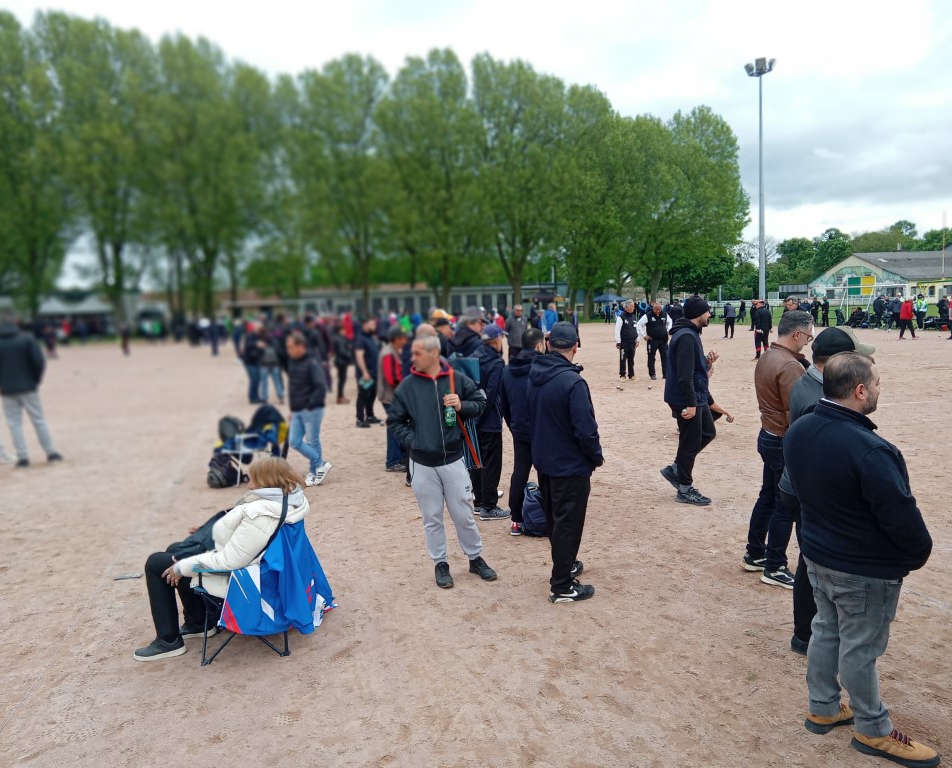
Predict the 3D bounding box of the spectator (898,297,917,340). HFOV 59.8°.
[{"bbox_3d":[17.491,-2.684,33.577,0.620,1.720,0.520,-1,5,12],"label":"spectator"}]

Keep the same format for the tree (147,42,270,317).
[{"bbox_3d":[-19.948,-14.933,62.000,8.500,22.000,8.500,-2,5,0],"label":"tree"}]

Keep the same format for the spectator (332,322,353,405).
[{"bbox_3d":[-2.787,-0.423,17.292,0.360,1.650,0.470,0,5,18],"label":"spectator"}]

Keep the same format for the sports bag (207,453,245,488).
[{"bbox_3d":[-2.763,0.945,9.100,0.280,0.400,0.340,-6,6,-36],"label":"sports bag"}]

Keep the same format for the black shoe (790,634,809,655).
[{"bbox_3d":[1.778,1.353,4.315,0.290,0.105,0.110,2,7,35],"label":"black shoe"}]

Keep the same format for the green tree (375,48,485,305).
[{"bbox_3d":[-4.424,-18.332,78.806,10.000,25.954,10.000,-2,5,0],"label":"green tree"}]

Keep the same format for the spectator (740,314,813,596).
[{"bbox_3d":[1.962,0.414,5.419,0.480,1.760,0.520,-2,5,0],"label":"spectator"}]

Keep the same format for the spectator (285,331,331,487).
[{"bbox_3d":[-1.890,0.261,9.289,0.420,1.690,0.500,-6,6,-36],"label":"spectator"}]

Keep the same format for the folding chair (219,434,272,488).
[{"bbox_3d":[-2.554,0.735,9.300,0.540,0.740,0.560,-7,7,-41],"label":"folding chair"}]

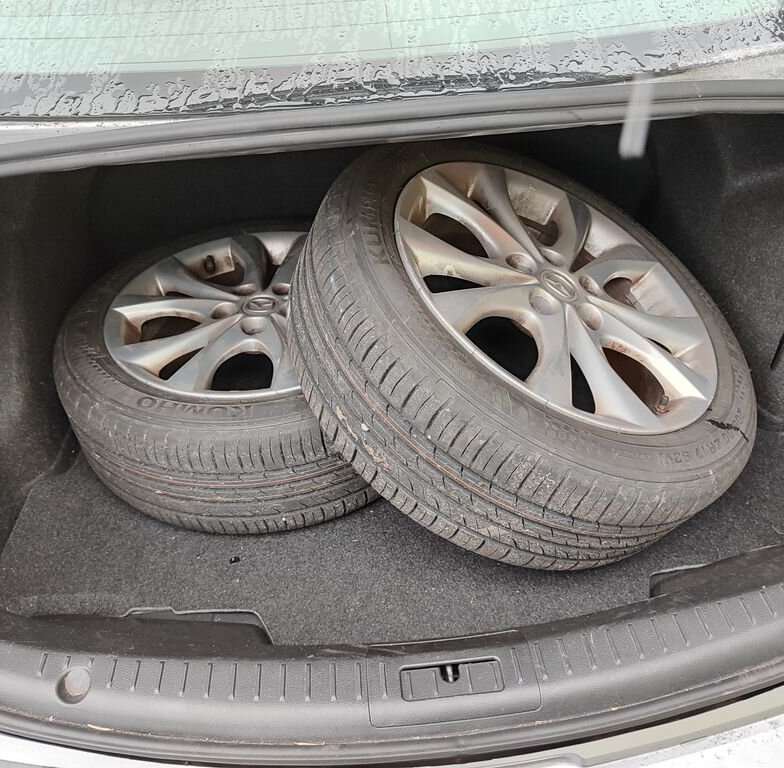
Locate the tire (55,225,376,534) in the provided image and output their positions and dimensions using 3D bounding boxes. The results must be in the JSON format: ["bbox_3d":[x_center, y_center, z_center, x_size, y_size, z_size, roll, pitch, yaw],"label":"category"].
[{"bbox_3d":[-0.207,-0.054,1.135,0.633,0.212,0.633,-3,40,0],"label":"tire"}]

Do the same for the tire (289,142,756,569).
[{"bbox_3d":[0.181,-0.072,0.940,0.633,0.212,0.633,33,44,0],"label":"tire"}]

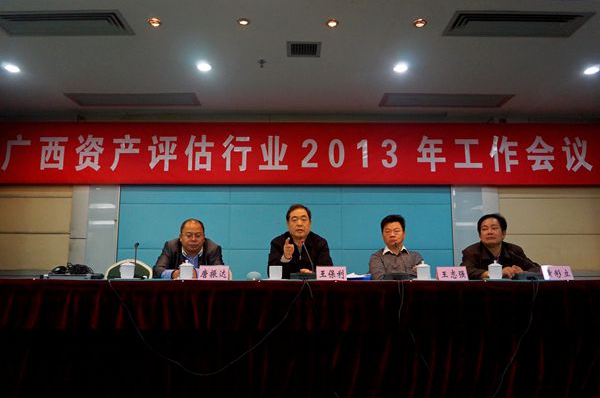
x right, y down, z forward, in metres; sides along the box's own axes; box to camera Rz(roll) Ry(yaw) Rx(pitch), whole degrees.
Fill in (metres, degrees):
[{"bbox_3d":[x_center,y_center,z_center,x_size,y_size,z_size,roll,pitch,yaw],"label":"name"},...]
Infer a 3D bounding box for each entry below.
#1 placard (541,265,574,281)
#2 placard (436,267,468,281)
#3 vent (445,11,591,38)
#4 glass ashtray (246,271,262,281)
[{"bbox_3d":[1.700,0.492,2.987,0.200,0.095,0.060,0,-10,0],"label":"placard"},{"bbox_3d":[1.010,0.494,2.987,0.200,0.095,0.060,0,-10,0],"label":"placard"},{"bbox_3d":[1.434,-1.178,3.006,0.898,0.040,0.306,0,-10,0],"label":"vent"},{"bbox_3d":[-0.300,0.508,2.960,0.097,0.055,0.097,0,-9,0],"label":"glass ashtray"}]

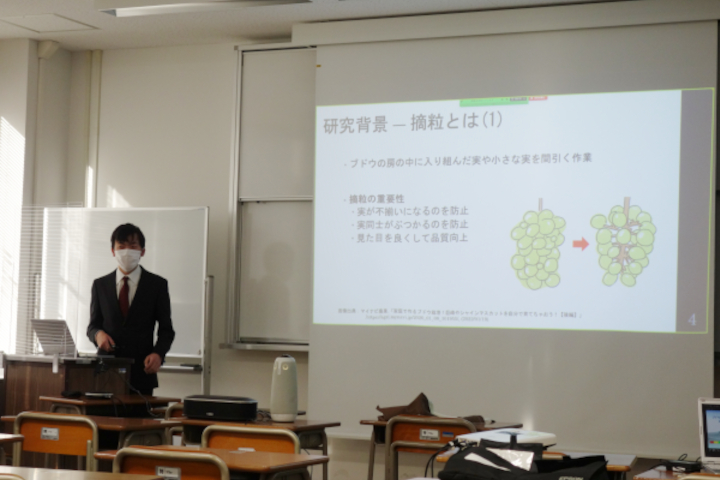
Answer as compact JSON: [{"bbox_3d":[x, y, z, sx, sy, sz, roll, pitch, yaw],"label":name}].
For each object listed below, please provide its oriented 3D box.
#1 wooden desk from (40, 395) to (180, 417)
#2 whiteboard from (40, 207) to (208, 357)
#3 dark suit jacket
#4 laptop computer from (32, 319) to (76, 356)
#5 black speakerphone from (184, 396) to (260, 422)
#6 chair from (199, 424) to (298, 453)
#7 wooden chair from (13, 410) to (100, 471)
[{"bbox_3d":[-1.272,1.159,7.194,0.400,0.730,0.600,-2,-4,45],"label":"wooden desk"},{"bbox_3d":[-1.460,0.247,8.675,1.200,0.905,0.035,0,-3,25],"label":"whiteboard"},{"bbox_3d":[-1.293,0.496,8.000,0.485,0.690,0.300,1,-3,3],"label":"dark suit jacket"},{"bbox_3d":[-1.593,0.539,7.839,0.280,0.205,0.320,4,-4,-37],"label":"laptop computer"},{"bbox_3d":[-0.536,0.693,5.851,0.315,0.087,0.170,0,-3,18],"label":"black speakerphone"},{"bbox_3d":[-0.286,1.028,4.888,0.370,0.785,0.470,0,-3,25],"label":"chair"},{"bbox_3d":[-1.005,1.030,5.268,0.370,0.785,0.470,0,-4,30],"label":"wooden chair"}]

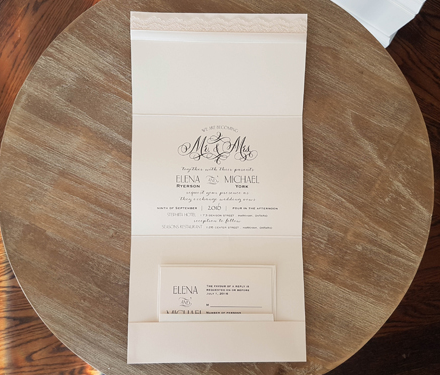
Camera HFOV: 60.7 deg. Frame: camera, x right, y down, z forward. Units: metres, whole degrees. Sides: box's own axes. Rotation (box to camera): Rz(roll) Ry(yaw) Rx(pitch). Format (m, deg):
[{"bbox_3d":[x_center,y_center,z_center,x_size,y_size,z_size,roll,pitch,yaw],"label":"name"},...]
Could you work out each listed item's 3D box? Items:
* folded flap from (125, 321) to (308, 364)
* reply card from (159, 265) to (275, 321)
[{"bbox_3d":[-0.003,0.163,0.397,0.188,0.005,0.044,0,85,0],"label":"folded flap"},{"bbox_3d":[-0.003,0.126,0.401,0.122,0.004,0.082,0,85,0],"label":"reply card"}]

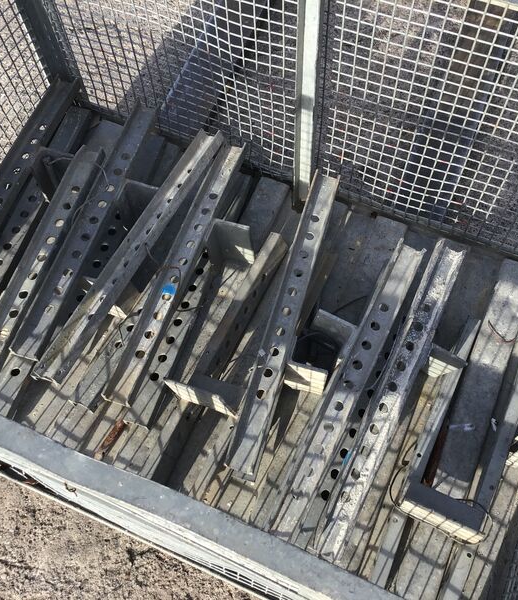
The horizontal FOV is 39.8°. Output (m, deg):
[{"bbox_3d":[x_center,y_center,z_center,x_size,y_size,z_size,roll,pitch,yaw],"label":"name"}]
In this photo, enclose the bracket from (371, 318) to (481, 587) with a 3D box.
[{"bbox_3d":[0.285,0.263,1.249,0.043,0.021,0.545,22,68,11],"label":"bracket"}]

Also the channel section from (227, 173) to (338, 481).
[{"bbox_3d":[0.048,0.013,1.192,0.043,0.021,0.559,15,65,5],"label":"channel section"}]

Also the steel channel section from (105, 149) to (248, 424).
[{"bbox_3d":[-0.138,-0.071,1.280,0.043,0.021,0.559,15,64,13],"label":"steel channel section"}]

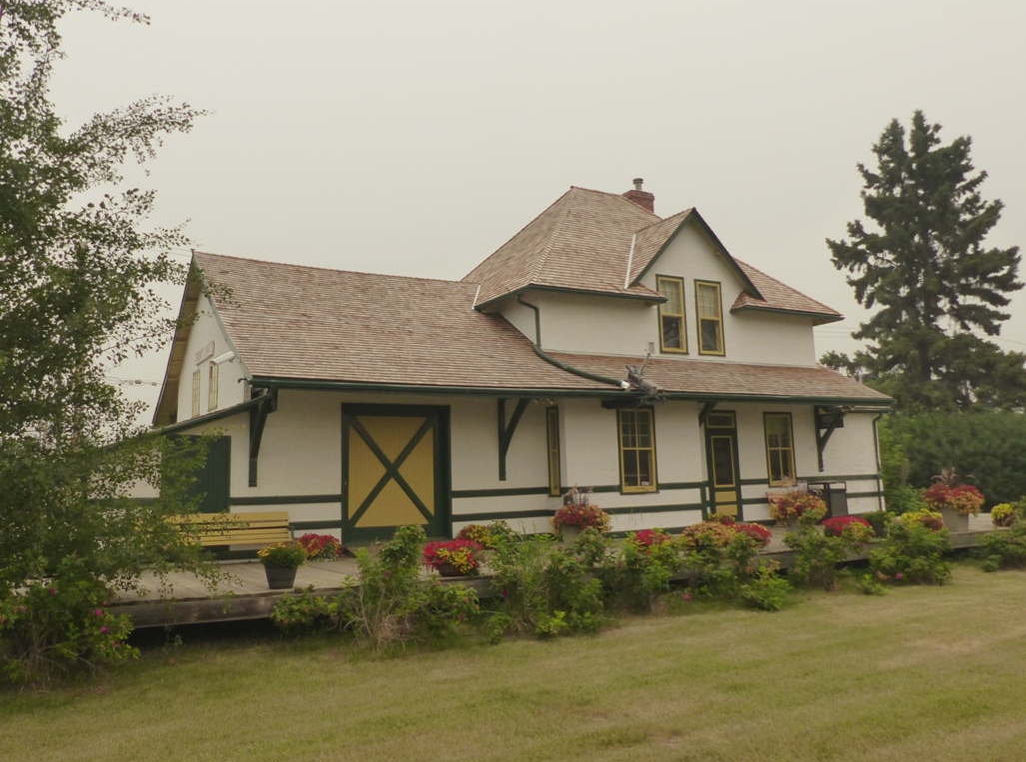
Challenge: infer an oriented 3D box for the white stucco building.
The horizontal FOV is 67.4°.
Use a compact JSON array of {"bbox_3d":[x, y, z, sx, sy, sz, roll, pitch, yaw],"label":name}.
[{"bbox_3d":[0.758,-1.009,20.466,18.100,9.600,10.200,2,-8,-30],"label":"white stucco building"}]

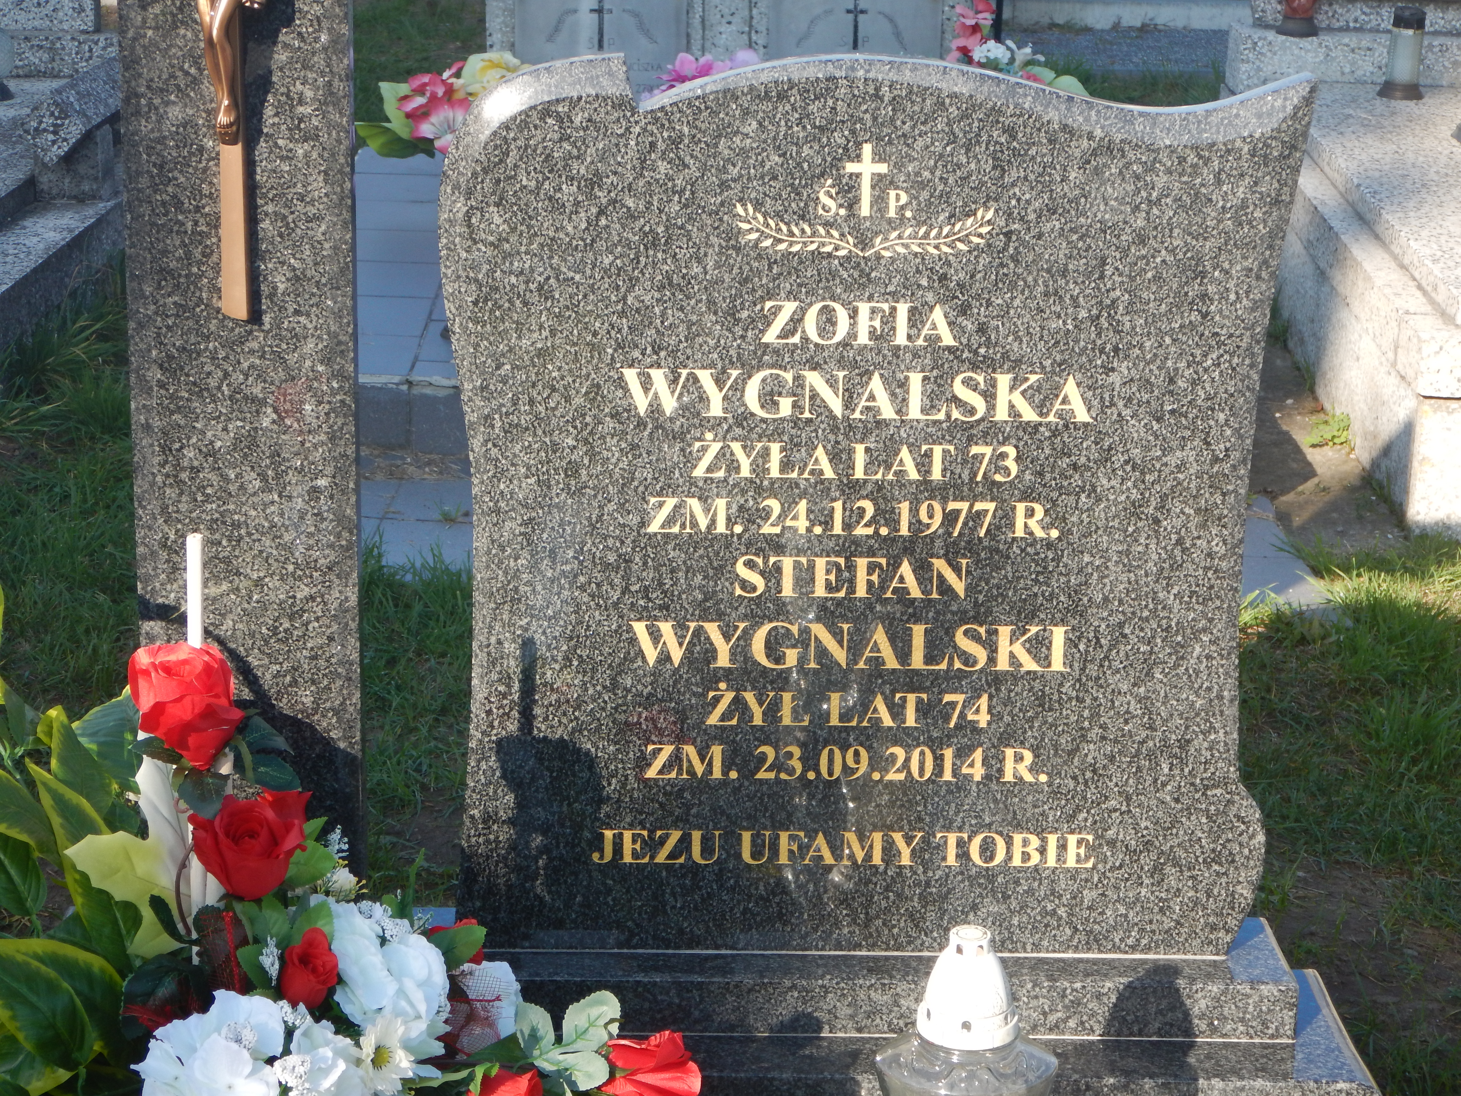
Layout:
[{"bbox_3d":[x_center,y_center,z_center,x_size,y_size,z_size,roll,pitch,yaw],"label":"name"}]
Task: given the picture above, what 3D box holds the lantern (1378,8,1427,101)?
[{"bbox_3d":[1.432,-1.051,6.450,0.099,0.187,0.099,2,18,0],"label":"lantern"}]

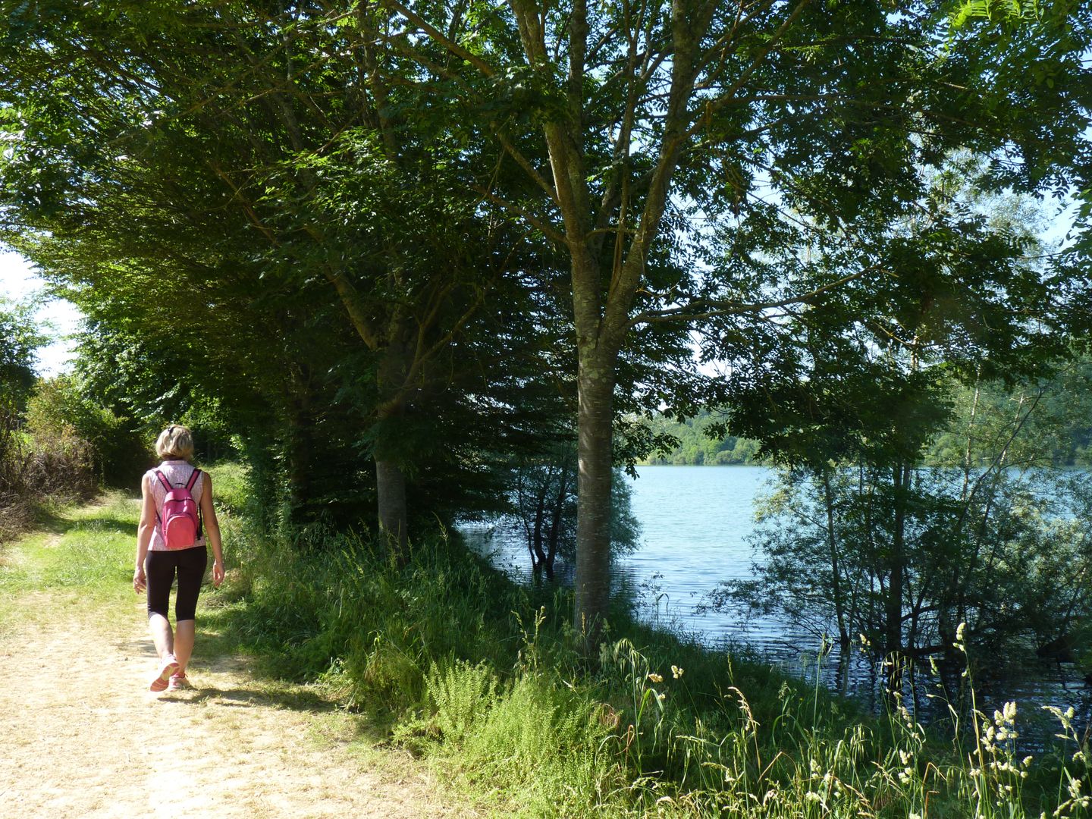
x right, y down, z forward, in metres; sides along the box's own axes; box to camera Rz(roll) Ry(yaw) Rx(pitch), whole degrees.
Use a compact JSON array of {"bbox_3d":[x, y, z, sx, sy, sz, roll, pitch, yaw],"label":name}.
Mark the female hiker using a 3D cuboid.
[{"bbox_3d":[-2.298,0.921,5.914,0.545,1.645,0.560,1,-3,-25],"label":"female hiker"}]

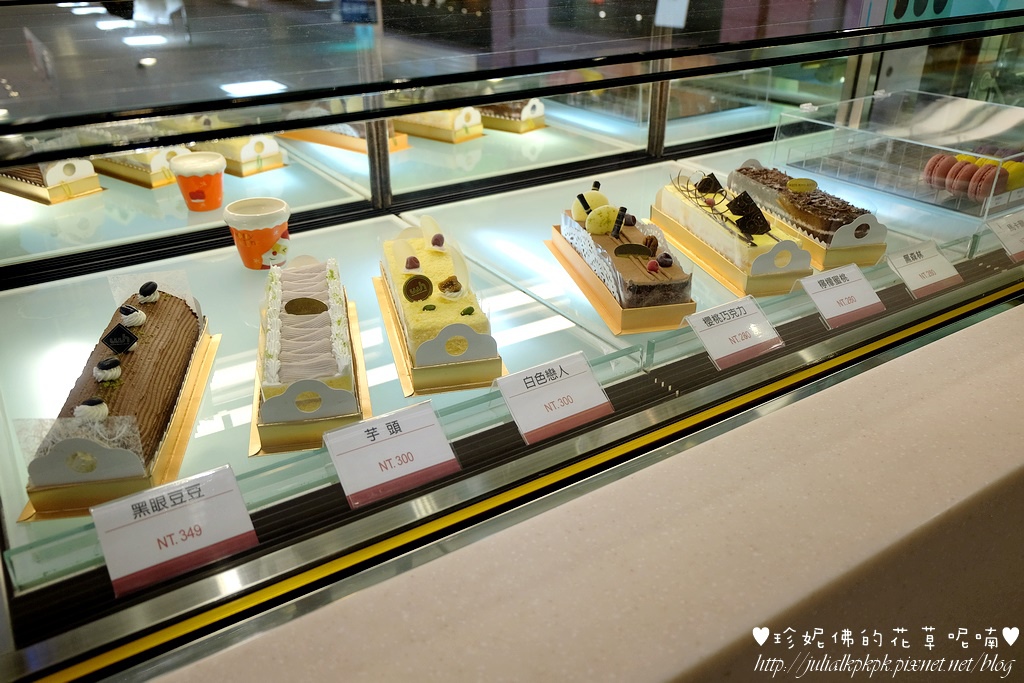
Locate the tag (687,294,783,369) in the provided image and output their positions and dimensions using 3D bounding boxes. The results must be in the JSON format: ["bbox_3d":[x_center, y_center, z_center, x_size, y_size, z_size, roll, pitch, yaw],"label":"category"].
[{"bbox_3d":[0.205,-0.008,0.708,0.083,0.007,0.057,-17,68,-28],"label":"tag"}]

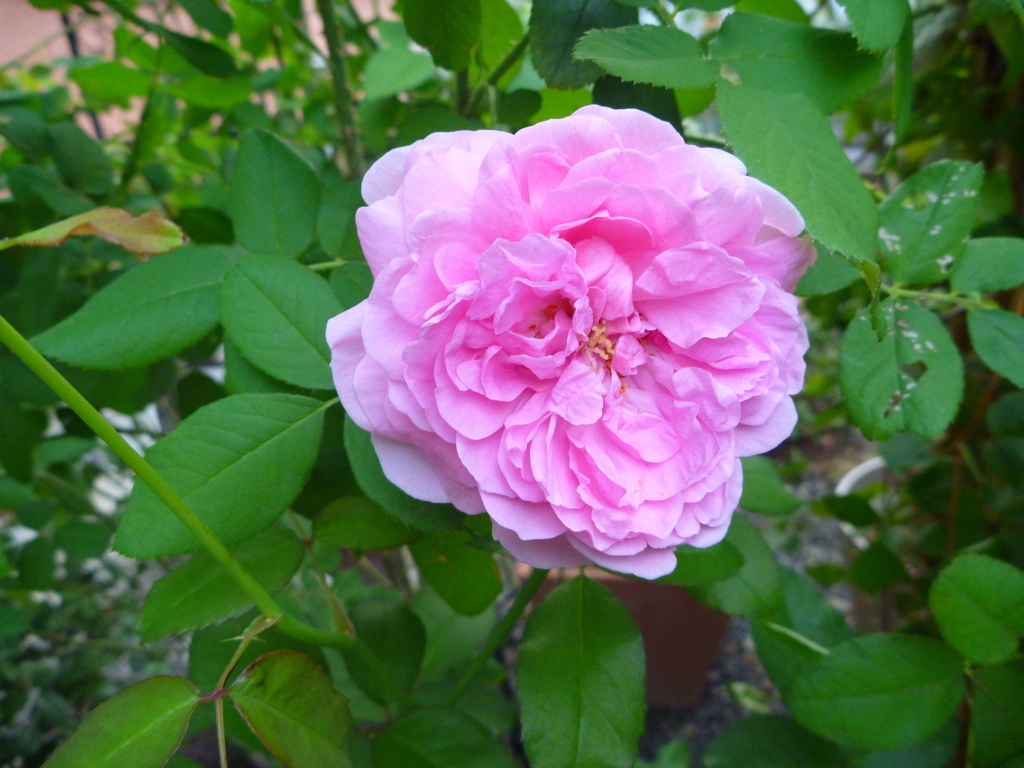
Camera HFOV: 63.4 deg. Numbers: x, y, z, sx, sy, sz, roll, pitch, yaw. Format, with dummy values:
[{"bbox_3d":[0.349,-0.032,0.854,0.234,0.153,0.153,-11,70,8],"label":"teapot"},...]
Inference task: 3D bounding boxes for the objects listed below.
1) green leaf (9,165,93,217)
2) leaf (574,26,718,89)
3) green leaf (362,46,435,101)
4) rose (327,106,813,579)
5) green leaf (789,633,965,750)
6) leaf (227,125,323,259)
[{"bbox_3d":[-0.222,-0.092,0.398,0.051,0.009,0.021,25,50,17],"label":"green leaf"},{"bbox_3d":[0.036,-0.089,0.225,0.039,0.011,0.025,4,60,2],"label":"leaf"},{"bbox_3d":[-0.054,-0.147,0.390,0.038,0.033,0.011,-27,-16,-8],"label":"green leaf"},{"bbox_3d":[0.012,-0.008,0.178,0.099,0.095,0.055,-1,-7,-2],"label":"rose"},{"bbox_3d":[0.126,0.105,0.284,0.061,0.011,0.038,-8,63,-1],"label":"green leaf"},{"bbox_3d":[-0.075,-0.059,0.255,0.028,0.007,0.050,-12,66,-4],"label":"leaf"}]

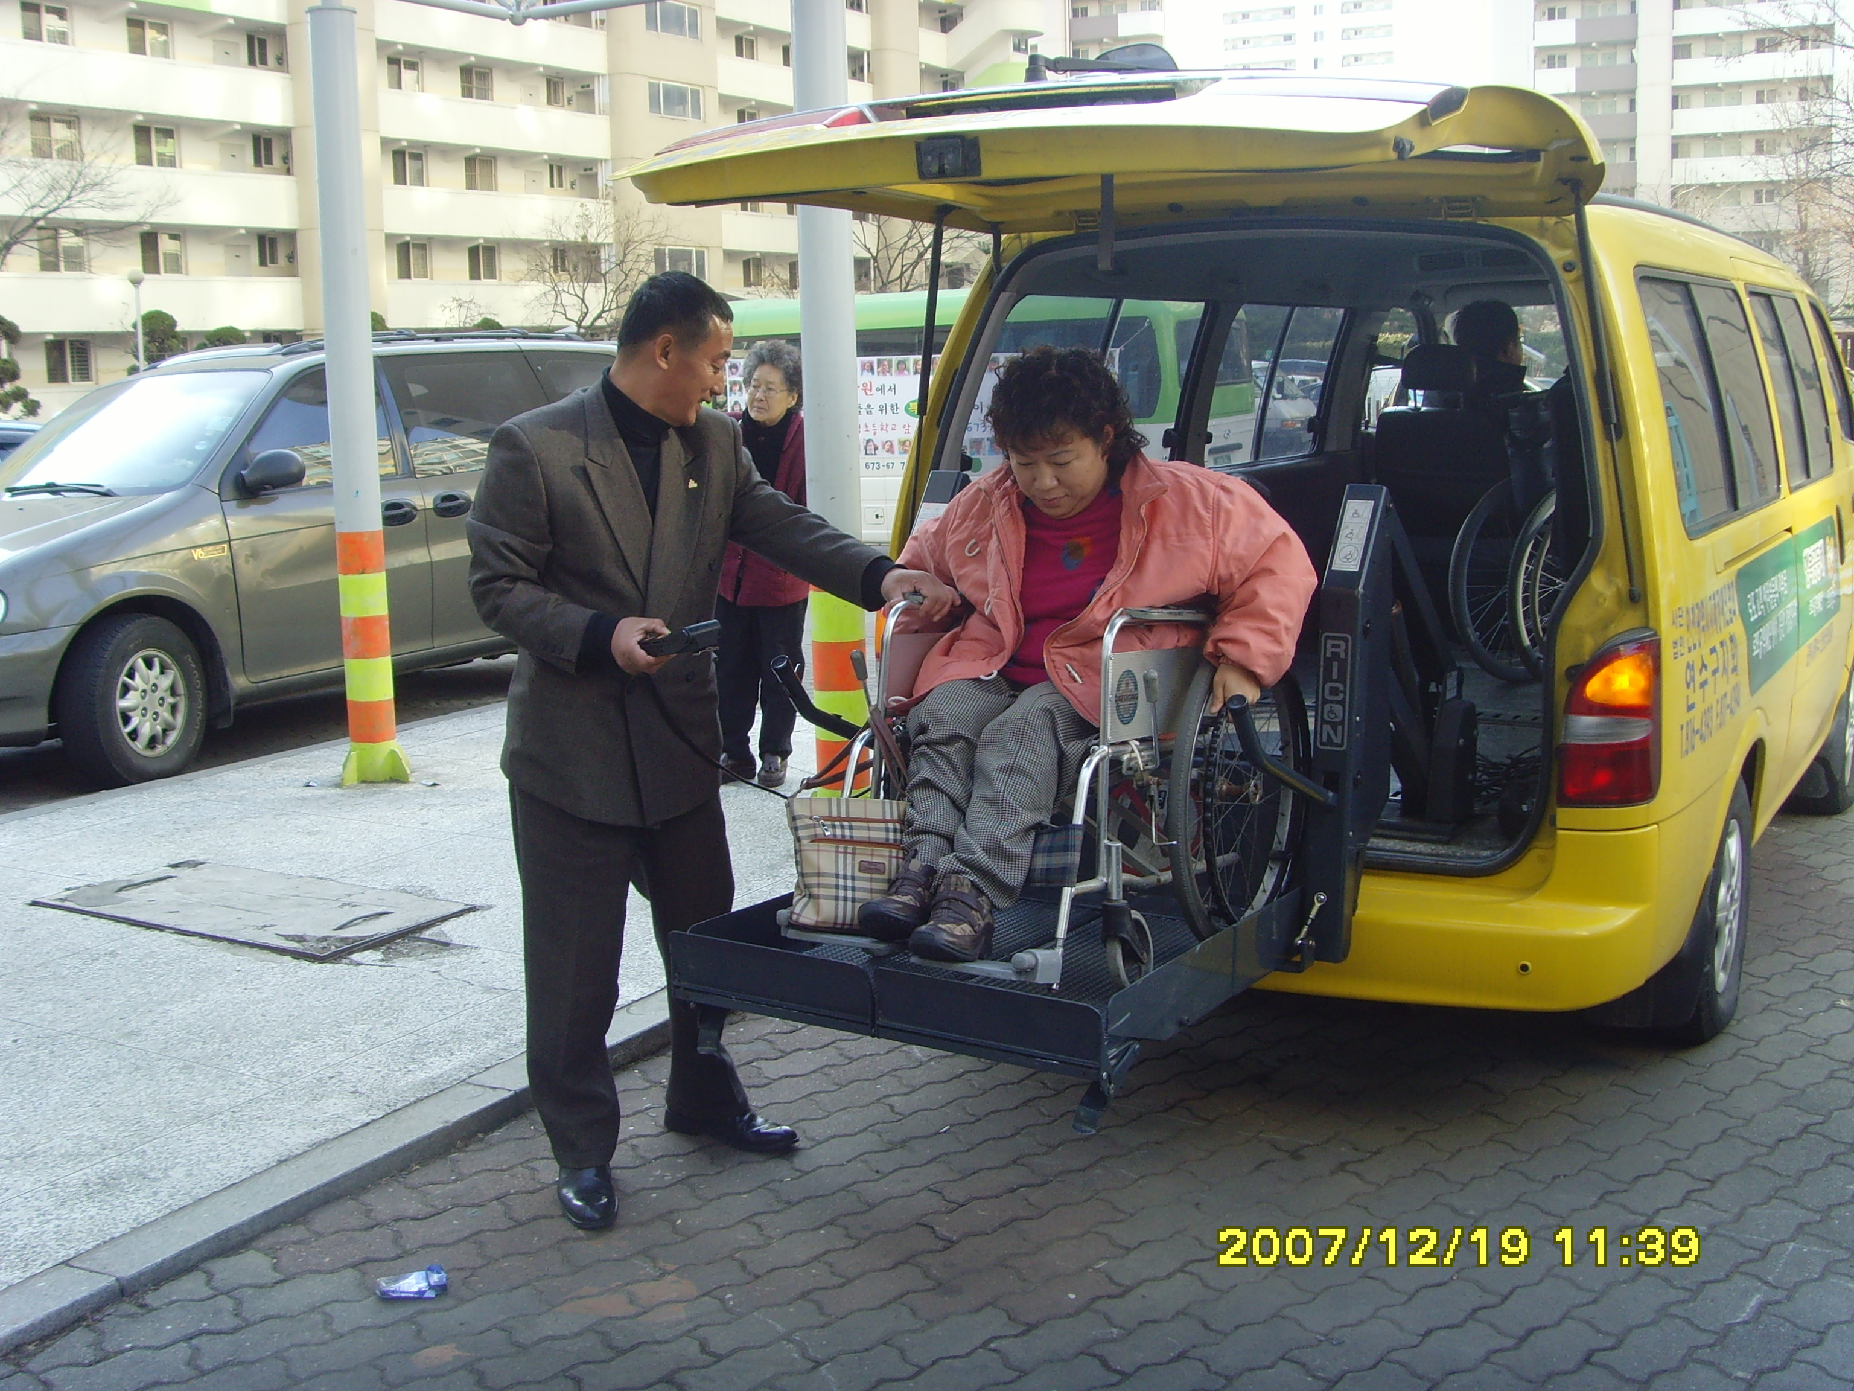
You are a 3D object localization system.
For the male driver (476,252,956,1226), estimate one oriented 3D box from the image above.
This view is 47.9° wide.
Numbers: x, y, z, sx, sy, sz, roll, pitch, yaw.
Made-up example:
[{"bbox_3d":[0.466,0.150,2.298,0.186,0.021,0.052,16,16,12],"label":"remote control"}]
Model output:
[{"bbox_3d":[-0.418,0.102,3.784,0.889,1.727,0.576,7,12,42],"label":"male driver"}]

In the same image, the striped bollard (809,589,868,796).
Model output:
[{"bbox_3d":[-0.264,-0.006,6.390,0.242,0.889,0.242,-1,9,0],"label":"striped bollard"}]

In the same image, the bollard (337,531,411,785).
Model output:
[{"bbox_3d":[-1.964,-0.131,7.385,0.253,0.909,0.253,-1,9,0],"label":"bollard"}]

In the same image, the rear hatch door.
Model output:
[{"bbox_3d":[0.369,-0.926,3.691,1.535,0.212,1.091,4,10,30],"label":"rear hatch door"}]

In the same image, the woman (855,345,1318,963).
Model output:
[{"bbox_3d":[0.272,-0.101,3.702,0.747,1.030,0.808,4,10,30],"label":"woman"}]

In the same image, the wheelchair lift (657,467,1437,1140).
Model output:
[{"bbox_3d":[0.249,0.090,3.725,0.980,0.909,1.212,4,10,30],"label":"wheelchair lift"}]

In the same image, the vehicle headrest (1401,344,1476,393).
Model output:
[{"bbox_3d":[1.562,-0.997,6.307,0.237,0.151,0.111,4,10,30],"label":"vehicle headrest"}]

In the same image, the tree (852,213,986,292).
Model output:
[{"bbox_3d":[-0.198,-8.179,45.710,3.636,4.848,3.636,-1,9,0],"label":"tree"}]

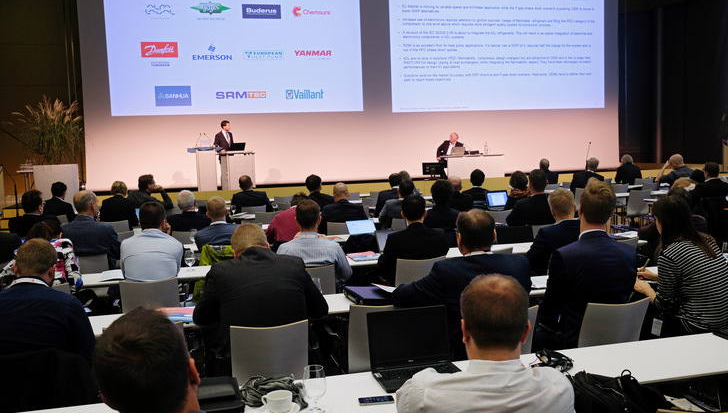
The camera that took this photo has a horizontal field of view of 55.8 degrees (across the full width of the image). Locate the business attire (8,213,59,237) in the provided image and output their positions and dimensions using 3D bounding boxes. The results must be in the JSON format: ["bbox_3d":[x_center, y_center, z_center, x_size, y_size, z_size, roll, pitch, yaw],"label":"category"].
[{"bbox_3d":[-3.442,0.335,7.202,0.500,0.544,0.340,-3,5,-11],"label":"business attire"}]

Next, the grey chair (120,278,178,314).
[{"bbox_3d":[-1.478,0.886,4.847,0.460,0.820,0.530,-3,5,-14],"label":"grey chair"}]

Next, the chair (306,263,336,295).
[{"bbox_3d":[-0.445,0.806,5.191,0.460,0.820,0.520,-3,5,-14],"label":"chair"}]

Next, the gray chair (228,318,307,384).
[{"bbox_3d":[-0.502,0.950,3.638,0.460,0.820,0.520,-3,5,-12],"label":"gray chair"}]

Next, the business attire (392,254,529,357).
[{"bbox_3d":[0.569,0.569,3.925,0.680,0.620,0.480,-3,5,-14],"label":"business attire"}]

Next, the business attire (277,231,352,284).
[{"bbox_3d":[-0.361,0.478,5.059,0.540,0.620,0.440,-3,5,-14],"label":"business attire"}]

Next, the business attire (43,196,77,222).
[{"bbox_3d":[-4.501,0.185,10.144,0.520,0.620,0.400,-2,5,-4],"label":"business attire"}]

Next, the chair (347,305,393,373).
[{"bbox_3d":[0.069,0.906,3.885,0.460,0.820,0.530,-3,5,-14],"label":"chair"}]

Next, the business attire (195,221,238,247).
[{"bbox_3d":[-1.307,0.436,6.249,0.490,0.620,0.420,-3,5,-14],"label":"business attire"}]

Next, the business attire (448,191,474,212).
[{"bbox_3d":[1.170,0.074,8.418,0.480,0.546,0.350,-3,5,-14],"label":"business attire"}]

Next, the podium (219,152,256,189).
[{"bbox_3d":[-3.201,-0.902,17.599,0.720,0.956,0.550,-4,5,-27],"label":"podium"}]

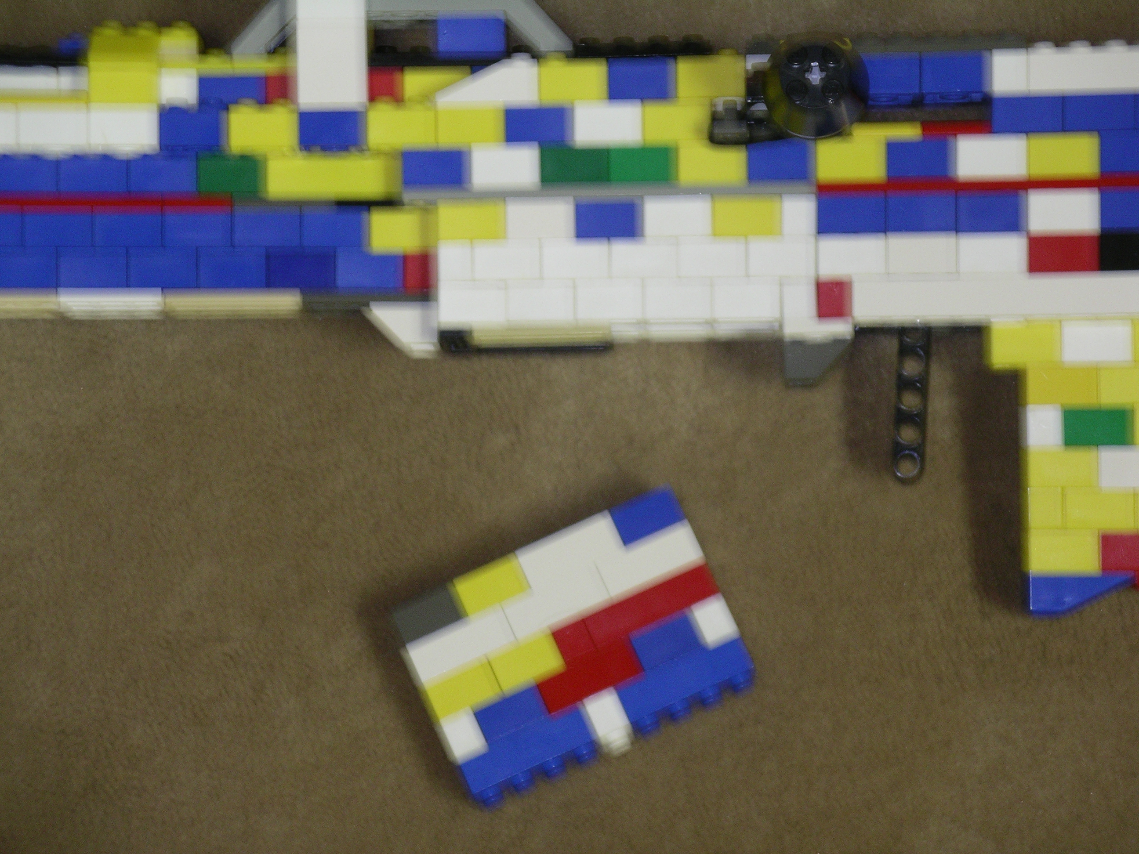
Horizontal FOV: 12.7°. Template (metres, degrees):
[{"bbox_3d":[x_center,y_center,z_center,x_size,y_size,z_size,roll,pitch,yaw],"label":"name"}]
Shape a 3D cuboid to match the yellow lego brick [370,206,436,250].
[{"bbox_3d":[-0.039,-0.047,1.205,0.016,0.016,0.010,-1,90,0],"label":"yellow lego brick"}]

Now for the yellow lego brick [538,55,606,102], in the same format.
[{"bbox_3d":[0.001,-0.082,1.205,0.016,0.016,0.010,-1,90,0],"label":"yellow lego brick"}]

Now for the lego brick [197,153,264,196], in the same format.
[{"bbox_3d":[-0.077,-0.059,1.190,0.016,0.015,0.011,0,85,3],"label":"lego brick"}]

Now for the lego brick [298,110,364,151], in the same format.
[{"bbox_3d":[-0.055,-0.070,1.197,0.016,0.016,0.011,-1,84,0],"label":"lego brick"}]

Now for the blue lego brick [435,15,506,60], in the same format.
[{"bbox_3d":[-0.023,-0.091,1.200,0.016,0.016,0.011,-1,84,0],"label":"blue lego brick"}]

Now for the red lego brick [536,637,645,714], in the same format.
[{"bbox_3d":[0.005,0.060,1.209,0.024,0.016,0.011,-24,83,0],"label":"red lego brick"}]

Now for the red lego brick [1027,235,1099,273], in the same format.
[{"bbox_3d":[0.114,-0.040,1.191,0.016,0.016,0.011,-1,84,0],"label":"red lego brick"}]

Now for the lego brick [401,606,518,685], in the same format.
[{"bbox_3d":[-0.026,0.051,1.209,0.024,0.016,0.010,-24,90,0],"label":"lego brick"}]

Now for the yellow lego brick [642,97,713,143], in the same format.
[{"bbox_3d":[0.025,-0.071,1.198,0.016,0.016,0.011,-1,84,0],"label":"yellow lego brick"}]

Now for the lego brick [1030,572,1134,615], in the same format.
[{"bbox_3d":[0.119,0.038,1.192,0.024,0.016,0.011,-1,83,3],"label":"lego brick"}]

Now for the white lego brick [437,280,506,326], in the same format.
[{"bbox_3d":[-0.022,-0.029,1.192,0.016,0.015,0.011,0,85,3],"label":"white lego brick"}]

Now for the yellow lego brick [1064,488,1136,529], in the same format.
[{"bbox_3d":[0.123,0.018,1.198,0.016,0.016,0.010,-1,90,0],"label":"yellow lego brick"}]

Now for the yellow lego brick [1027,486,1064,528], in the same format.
[{"bbox_3d":[0.111,0.019,1.194,0.008,0.016,0.011,-1,83,3],"label":"yellow lego brick"}]

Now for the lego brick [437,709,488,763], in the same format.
[{"bbox_3d":[-0.024,0.073,1.209,0.008,0.016,0.011,-24,83,0],"label":"lego brick"}]

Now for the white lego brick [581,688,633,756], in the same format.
[{"bbox_3d":[0.009,0.069,1.208,0.008,0.016,0.011,-24,83,0],"label":"white lego brick"}]

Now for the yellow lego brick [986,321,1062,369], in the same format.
[{"bbox_3d":[0.106,-0.019,1.191,0.016,0.015,0.011,-1,83,5],"label":"yellow lego brick"}]

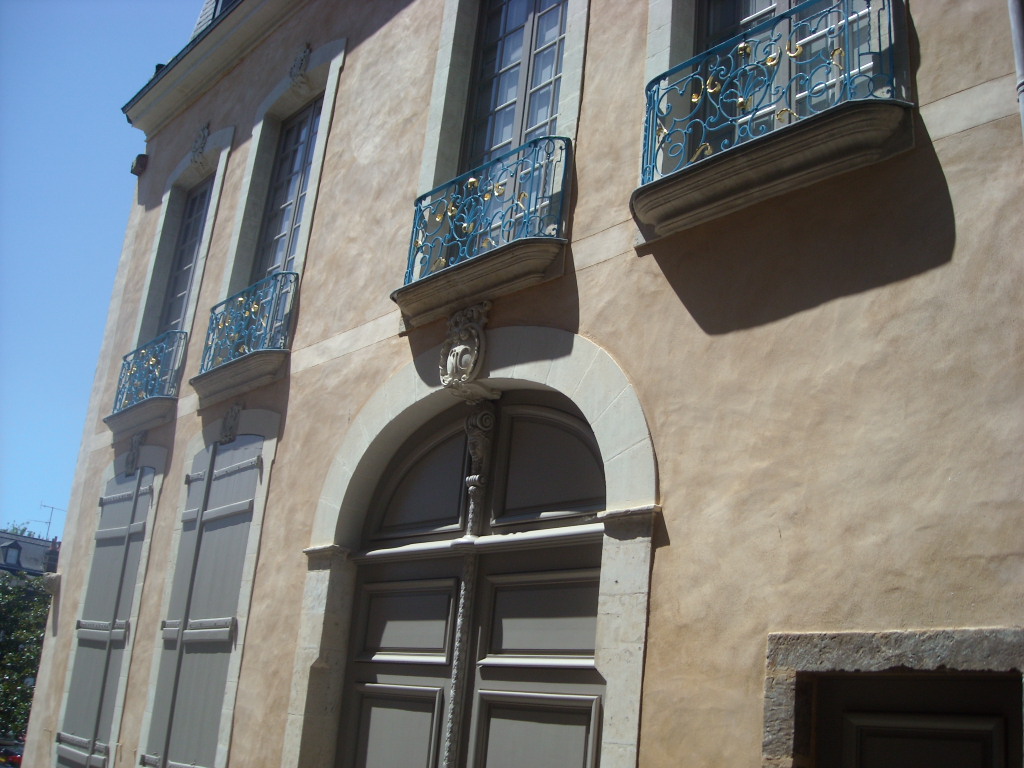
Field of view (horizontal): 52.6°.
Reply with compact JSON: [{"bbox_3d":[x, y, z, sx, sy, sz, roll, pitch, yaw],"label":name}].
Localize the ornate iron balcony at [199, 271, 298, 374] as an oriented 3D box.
[{"bbox_3d":[-2.644,-0.526,10.102,0.210,0.778,1.733,21,-24,-38],"label":"ornate iron balcony"}]

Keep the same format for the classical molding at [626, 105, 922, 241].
[{"bbox_3d":[1.293,-1.143,5.608,0.240,0.261,1.868,21,-24,-38],"label":"classical molding"}]

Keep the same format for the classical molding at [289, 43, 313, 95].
[{"bbox_3d":[-2.257,-3.441,11.222,0.210,0.568,0.269,21,-24,-38],"label":"classical molding"}]

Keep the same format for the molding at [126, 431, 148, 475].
[{"bbox_3d":[-4.214,0.776,11.544,0.105,0.492,0.261,21,-24,-38],"label":"molding"}]

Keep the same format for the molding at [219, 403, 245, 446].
[{"bbox_3d":[-2.690,0.378,9.825,0.105,0.442,0.269,21,-24,-38],"label":"molding"}]

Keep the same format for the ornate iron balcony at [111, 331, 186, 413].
[{"bbox_3d":[-4.205,-0.084,11.844,0.206,0.778,1.725,21,-24,-38],"label":"ornate iron balcony"}]

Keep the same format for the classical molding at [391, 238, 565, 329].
[{"bbox_3d":[-0.334,-0.700,7.375,0.223,0.261,1.801,21,-24,-38],"label":"classical molding"}]

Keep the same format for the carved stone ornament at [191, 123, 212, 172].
[{"bbox_3d":[-3.853,-2.919,12.748,0.197,0.622,0.378,21,-24,-38],"label":"carved stone ornament"}]

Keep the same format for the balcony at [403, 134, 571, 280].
[{"bbox_3d":[-0.280,-1.181,7.544,0.210,0.787,1.759,21,-24,-38],"label":"balcony"}]

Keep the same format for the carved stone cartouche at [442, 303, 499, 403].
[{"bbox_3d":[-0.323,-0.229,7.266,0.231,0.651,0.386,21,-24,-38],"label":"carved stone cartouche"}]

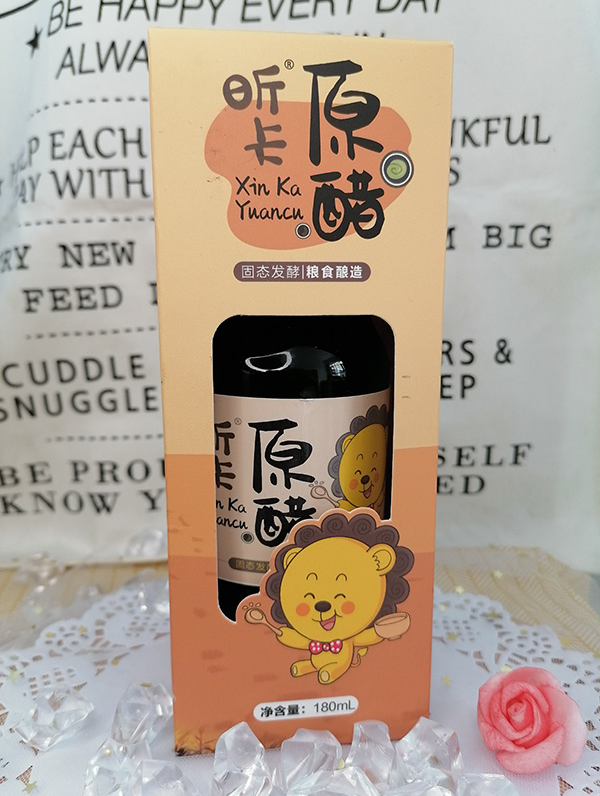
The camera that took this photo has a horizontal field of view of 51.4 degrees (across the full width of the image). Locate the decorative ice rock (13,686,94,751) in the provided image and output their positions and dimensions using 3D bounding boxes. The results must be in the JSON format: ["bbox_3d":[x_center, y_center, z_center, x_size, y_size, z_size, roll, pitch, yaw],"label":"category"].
[{"bbox_3d":[-0.070,0.091,0.178,0.021,0.012,0.014,-5,10,-30],"label":"decorative ice rock"}]

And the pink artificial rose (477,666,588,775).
[{"bbox_3d":[0.061,0.085,0.164,0.027,0.023,0.026,5,55,29],"label":"pink artificial rose"}]

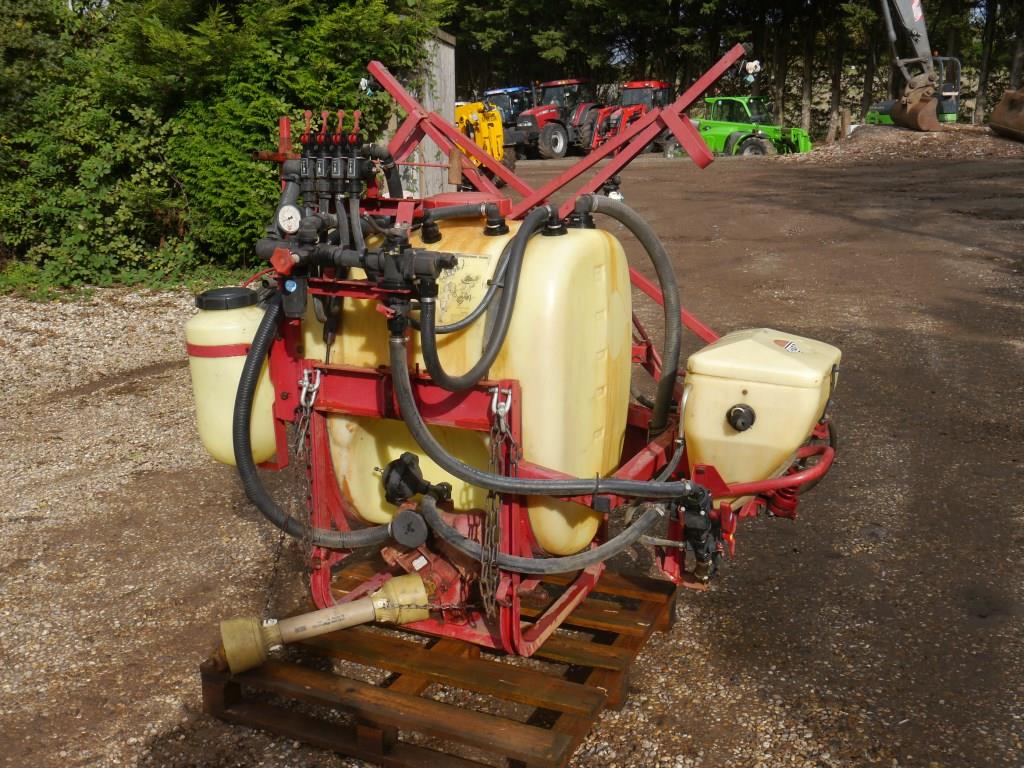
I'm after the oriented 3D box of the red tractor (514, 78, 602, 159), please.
[{"bbox_3d":[1.687,-10.277,41.300,2.400,2.980,4.800,11,18,38],"label":"red tractor"}]

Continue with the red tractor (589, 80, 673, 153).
[{"bbox_3d":[4.769,-10.616,42.500,2.300,2.850,4.800,11,17,37],"label":"red tractor"}]

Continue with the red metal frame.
[{"bbox_3d":[0.134,-0.155,3.312,1.733,1.733,1.049,7,15,26],"label":"red metal frame"}]

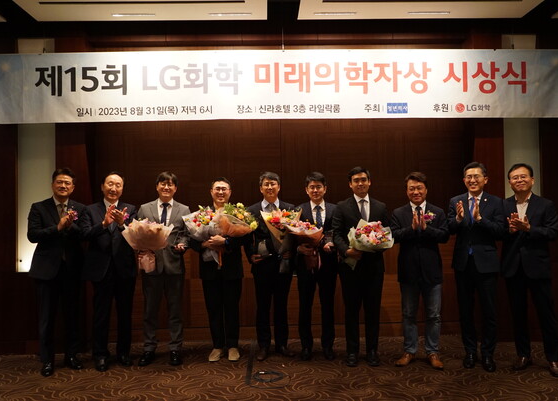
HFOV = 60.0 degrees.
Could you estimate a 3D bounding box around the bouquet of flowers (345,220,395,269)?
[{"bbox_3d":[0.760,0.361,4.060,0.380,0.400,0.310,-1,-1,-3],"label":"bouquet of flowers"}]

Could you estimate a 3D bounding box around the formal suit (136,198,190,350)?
[{"bbox_3d":[-1.036,0.663,4.416,0.510,1.395,0.340,-1,-1,-8],"label":"formal suit"}]

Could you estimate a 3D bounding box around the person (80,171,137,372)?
[{"bbox_3d":[-1.538,0.608,4.362,0.522,1.770,0.460,0,-2,-23],"label":"person"}]

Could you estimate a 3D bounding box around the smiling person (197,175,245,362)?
[{"bbox_3d":[-0.550,0.631,4.545,0.500,1.692,0.420,-1,-1,-2],"label":"smiling person"}]

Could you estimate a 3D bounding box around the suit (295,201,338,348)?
[{"bbox_3d":[0.360,0.713,4.583,0.441,1.441,0.360,-1,-2,3],"label":"suit"}]

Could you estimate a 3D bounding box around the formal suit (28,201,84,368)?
[{"bbox_3d":[-1.973,0.705,4.308,0.524,1.503,0.440,0,-2,-30],"label":"formal suit"}]

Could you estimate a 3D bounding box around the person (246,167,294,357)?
[{"bbox_3d":[-0.079,0.575,4.507,0.510,1.745,0.420,-1,-1,-5],"label":"person"}]

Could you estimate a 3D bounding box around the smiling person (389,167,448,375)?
[{"bbox_3d":[1.244,0.596,4.299,0.540,1.698,0.420,-1,-1,9],"label":"smiling person"}]

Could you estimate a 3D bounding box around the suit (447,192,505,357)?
[{"bbox_3d":[1.702,0.631,4.170,0.508,1.421,0.420,-1,-2,22],"label":"suit"}]

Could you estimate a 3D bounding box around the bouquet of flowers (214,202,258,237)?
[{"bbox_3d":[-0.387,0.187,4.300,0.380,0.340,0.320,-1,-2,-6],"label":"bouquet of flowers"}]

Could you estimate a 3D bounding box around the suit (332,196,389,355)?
[{"bbox_3d":[0.726,0.634,4.306,0.530,1.395,0.350,-1,-1,4],"label":"suit"}]

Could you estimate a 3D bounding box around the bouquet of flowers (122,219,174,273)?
[{"bbox_3d":[-1.133,0.391,4.200,0.450,0.480,0.360,-1,-1,-3],"label":"bouquet of flowers"}]

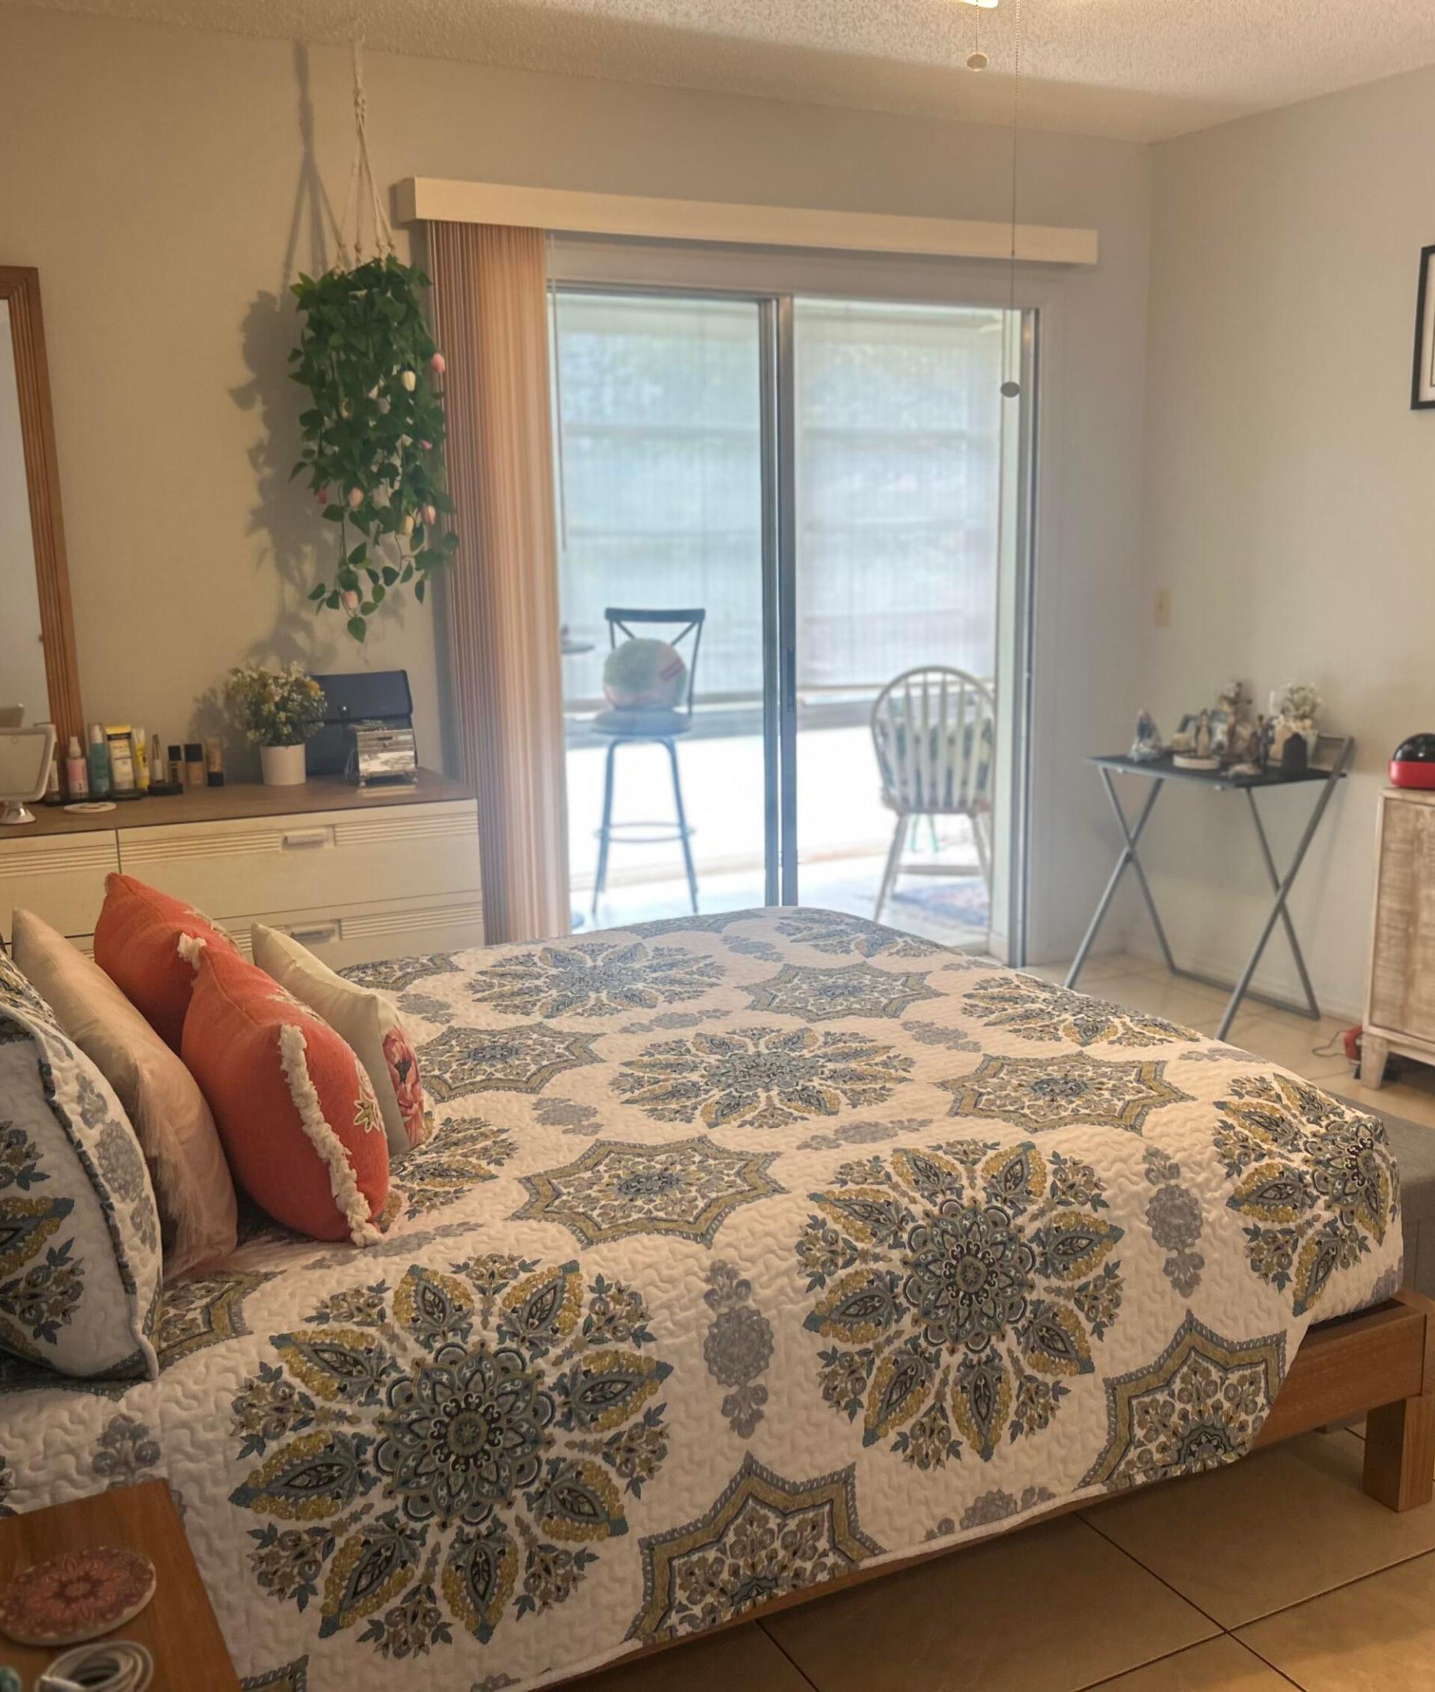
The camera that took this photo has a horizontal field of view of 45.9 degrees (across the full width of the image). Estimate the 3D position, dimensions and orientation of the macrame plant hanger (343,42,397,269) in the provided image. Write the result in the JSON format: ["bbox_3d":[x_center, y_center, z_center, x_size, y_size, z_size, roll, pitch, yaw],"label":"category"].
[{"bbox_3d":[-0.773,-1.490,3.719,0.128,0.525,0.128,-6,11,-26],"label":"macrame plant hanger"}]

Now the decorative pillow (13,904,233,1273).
[{"bbox_3d":[-0.740,0.254,2.085,0.164,0.270,0.855,-22,18,-23],"label":"decorative pillow"}]

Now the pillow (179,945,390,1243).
[{"bbox_3d":[-0.494,0.270,1.932,0.164,0.276,0.401,-26,19,-21],"label":"pillow"}]

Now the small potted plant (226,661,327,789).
[{"bbox_3d":[-1.013,-0.280,3.896,0.224,0.284,0.197,-6,11,-26],"label":"small potted plant"}]

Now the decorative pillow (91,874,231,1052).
[{"bbox_3d":[-0.759,0.206,2.413,0.150,0.310,0.450,-25,20,-22],"label":"decorative pillow"}]

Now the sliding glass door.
[{"bbox_3d":[0.145,-0.513,4.731,1.777,1.974,0.105,-6,11,-26],"label":"sliding glass door"}]

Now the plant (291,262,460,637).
[{"bbox_3d":[-0.780,-0.887,3.837,0.340,0.860,0.330,-6,12,-27],"label":"plant"}]

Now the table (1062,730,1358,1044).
[{"bbox_3d":[1.371,0.066,4.758,0.440,0.780,0.630,-6,11,-25],"label":"table"}]

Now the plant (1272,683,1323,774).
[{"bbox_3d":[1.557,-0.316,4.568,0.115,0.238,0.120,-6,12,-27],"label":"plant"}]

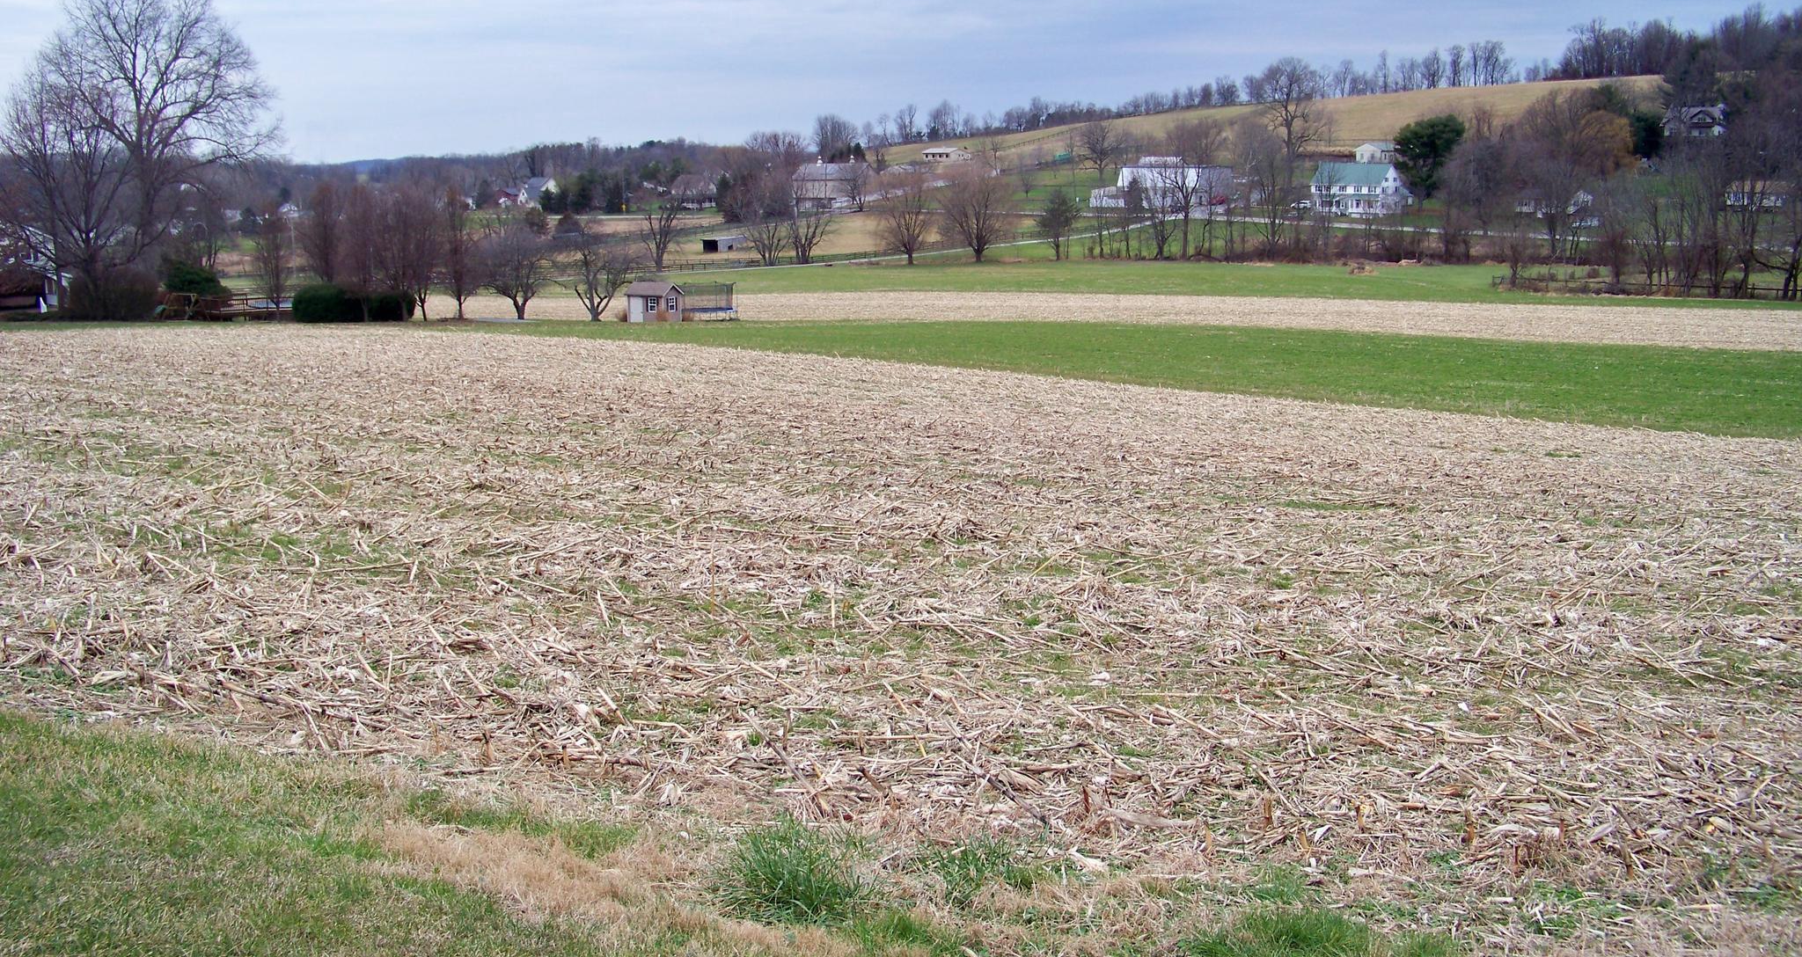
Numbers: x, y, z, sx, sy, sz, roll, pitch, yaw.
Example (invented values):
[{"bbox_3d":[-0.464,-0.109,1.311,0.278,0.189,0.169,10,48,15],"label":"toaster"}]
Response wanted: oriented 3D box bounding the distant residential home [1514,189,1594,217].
[{"bbox_3d":[127.390,-53.670,335.000,15.500,5.700,9.500,4,10,25],"label":"distant residential home"}]

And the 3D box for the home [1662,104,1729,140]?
[{"bbox_3d":[180.110,-80.870,389.320,11.300,8.130,8.500,9,13,44],"label":"home"}]

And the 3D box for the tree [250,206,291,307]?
[{"bbox_3d":[-47.000,-16.260,127.350,2.840,7.770,2.840,-4,10,-20],"label":"tree"}]

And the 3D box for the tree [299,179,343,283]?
[{"bbox_3d":[-43.270,-17.990,128.000,3.400,8.800,3.400,0,9,0],"label":"tree"}]

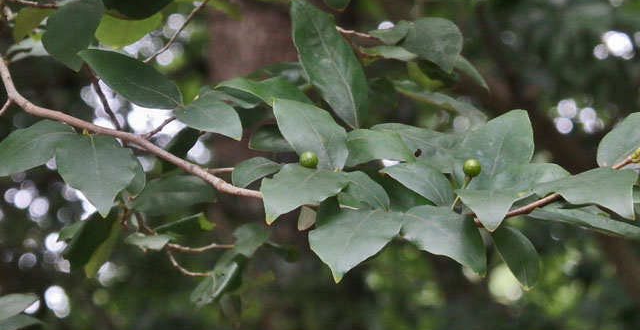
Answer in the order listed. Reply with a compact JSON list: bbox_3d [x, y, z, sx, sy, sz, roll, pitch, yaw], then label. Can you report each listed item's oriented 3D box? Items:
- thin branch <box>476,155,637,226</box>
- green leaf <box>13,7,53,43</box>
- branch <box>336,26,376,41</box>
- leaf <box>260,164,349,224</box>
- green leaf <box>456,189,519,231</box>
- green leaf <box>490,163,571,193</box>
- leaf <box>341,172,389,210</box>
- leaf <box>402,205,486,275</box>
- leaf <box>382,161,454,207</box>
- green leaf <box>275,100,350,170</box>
[{"bbox_3d":[0.162,0.018,3.150,0.124,0.010,0.010,-23,0,14],"label":"thin branch"},{"bbox_3d":[-0.211,-0.104,3.299,0.023,0.012,0.052,25,-54,-38],"label":"green leaf"},{"bbox_3d":[0.027,-0.098,3.400,0.034,0.004,0.004,18,0,-8],"label":"branch"},{"bbox_3d":[-0.010,0.018,2.953,0.064,0.013,0.043,-30,45,-33],"label":"leaf"},{"bbox_3d":[0.108,0.029,2.953,0.039,0.012,0.043,0,37,0],"label":"green leaf"},{"bbox_3d":[0.139,0.010,3.020,0.056,0.014,0.036,-11,38,-16],"label":"green leaf"},{"bbox_3d":[0.029,0.016,3.039,0.048,0.030,0.009,34,-26,21],"label":"leaf"},{"bbox_3d":[0.089,0.051,3.120,0.075,0.043,0.016,37,-32,19],"label":"leaf"},{"bbox_3d":[0.071,0.011,3.182,0.057,0.031,0.012,28,-39,16],"label":"leaf"},{"bbox_3d":[-0.007,-0.022,3.151,0.035,0.071,0.012,-34,-21,-23],"label":"green leaf"}]

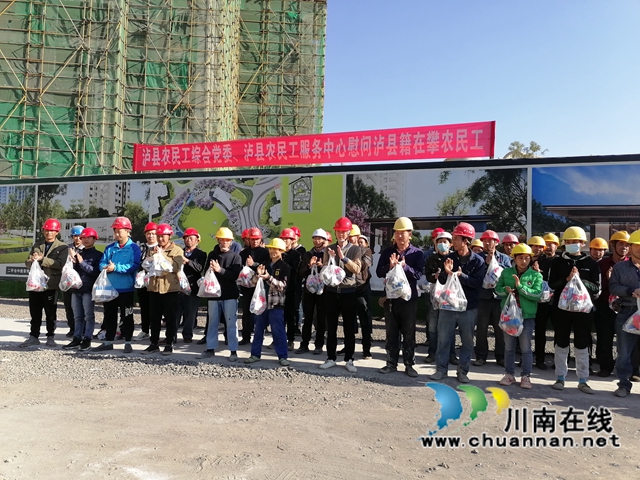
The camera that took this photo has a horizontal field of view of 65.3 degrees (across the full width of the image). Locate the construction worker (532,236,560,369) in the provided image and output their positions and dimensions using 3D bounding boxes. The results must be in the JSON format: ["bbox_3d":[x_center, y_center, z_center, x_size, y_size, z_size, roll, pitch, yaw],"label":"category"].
[{"bbox_3d":[2.826,0.767,6.200,0.520,1.695,0.460,0,-2,29],"label":"construction worker"}]

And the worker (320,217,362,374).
[{"bbox_3d":[0.258,0.642,5.850,0.540,1.811,0.480,0,-2,18],"label":"worker"}]

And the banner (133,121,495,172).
[{"bbox_3d":[-0.576,-1.960,10.870,8.300,0.680,0.050,1,-2,18],"label":"banner"}]

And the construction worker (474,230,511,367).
[{"bbox_3d":[2.130,0.727,6.200,0.520,1.674,0.440,1,-2,23],"label":"construction worker"}]

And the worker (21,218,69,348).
[{"bbox_3d":[-3.849,0.610,7.000,0.540,1.807,0.460,1,-2,9],"label":"worker"}]

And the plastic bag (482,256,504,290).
[{"bbox_3d":[2.190,0.410,6.300,0.260,0.440,0.200,1,-1,20],"label":"plastic bag"}]

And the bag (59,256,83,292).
[{"bbox_3d":[-3.432,0.475,6.880,0.310,0.480,0.210,1,-1,-6],"label":"bag"}]

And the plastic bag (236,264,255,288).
[{"bbox_3d":[-1.075,0.519,7.250,0.270,0.360,0.200,1,-2,14],"label":"plastic bag"}]

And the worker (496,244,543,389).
[{"bbox_3d":[2.115,0.809,5.280,0.480,1.510,0.440,1,-2,25],"label":"worker"}]

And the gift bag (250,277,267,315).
[{"bbox_3d":[-0.733,0.673,5.950,0.200,0.431,0.190,0,-2,18],"label":"gift bag"}]

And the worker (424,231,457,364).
[{"bbox_3d":[1.609,0.761,6.573,0.520,1.730,0.440,1,-1,18],"label":"worker"}]

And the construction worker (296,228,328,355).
[{"bbox_3d":[-0.091,0.719,7.000,0.540,1.760,0.460,0,-2,18],"label":"construction worker"}]

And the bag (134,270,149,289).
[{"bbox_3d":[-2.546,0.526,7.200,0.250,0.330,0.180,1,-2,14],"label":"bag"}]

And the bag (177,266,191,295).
[{"bbox_3d":[-2.037,0.604,7.450,0.240,0.423,0.200,0,-2,18],"label":"bag"}]

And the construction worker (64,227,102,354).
[{"bbox_3d":[-3.350,0.678,7.042,0.520,1.700,0.460,1,-1,14],"label":"construction worker"}]

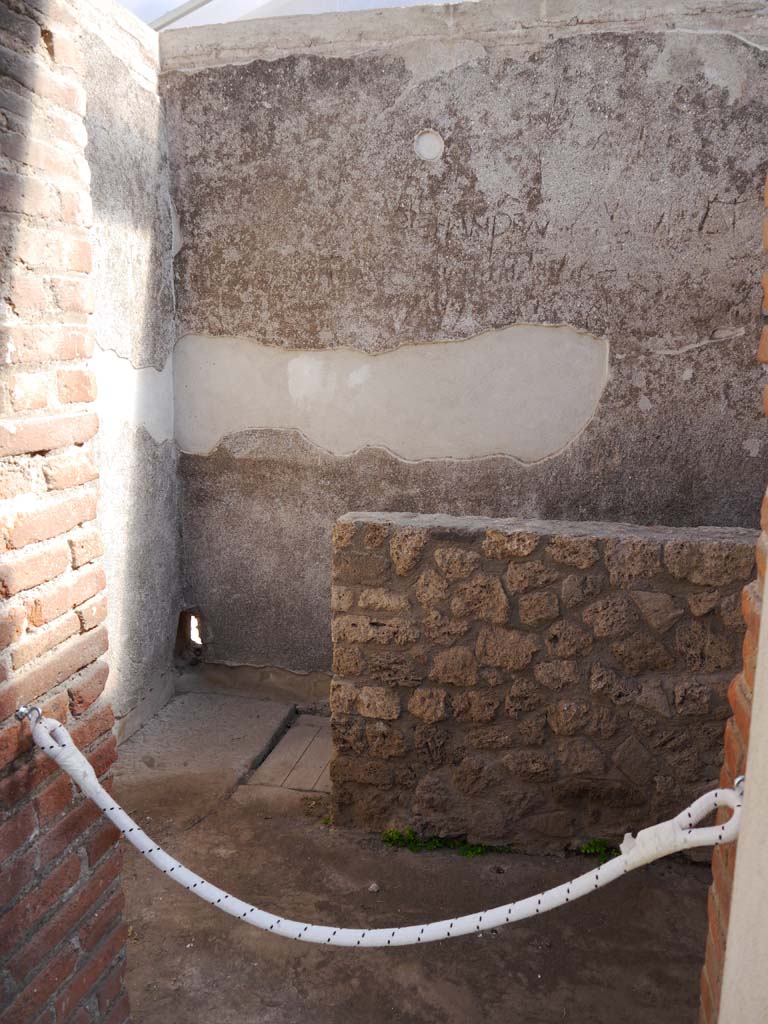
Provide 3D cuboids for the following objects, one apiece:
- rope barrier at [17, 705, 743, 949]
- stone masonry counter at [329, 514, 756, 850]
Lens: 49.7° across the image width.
[{"bbox_3d":[-0.049,0.465,1.151,0.996,0.313,0.070,3,10,13],"label":"rope barrier"},{"bbox_3d":[0.542,0.560,2.668,1.402,1.038,0.250,3,10,13],"label":"stone masonry counter"}]

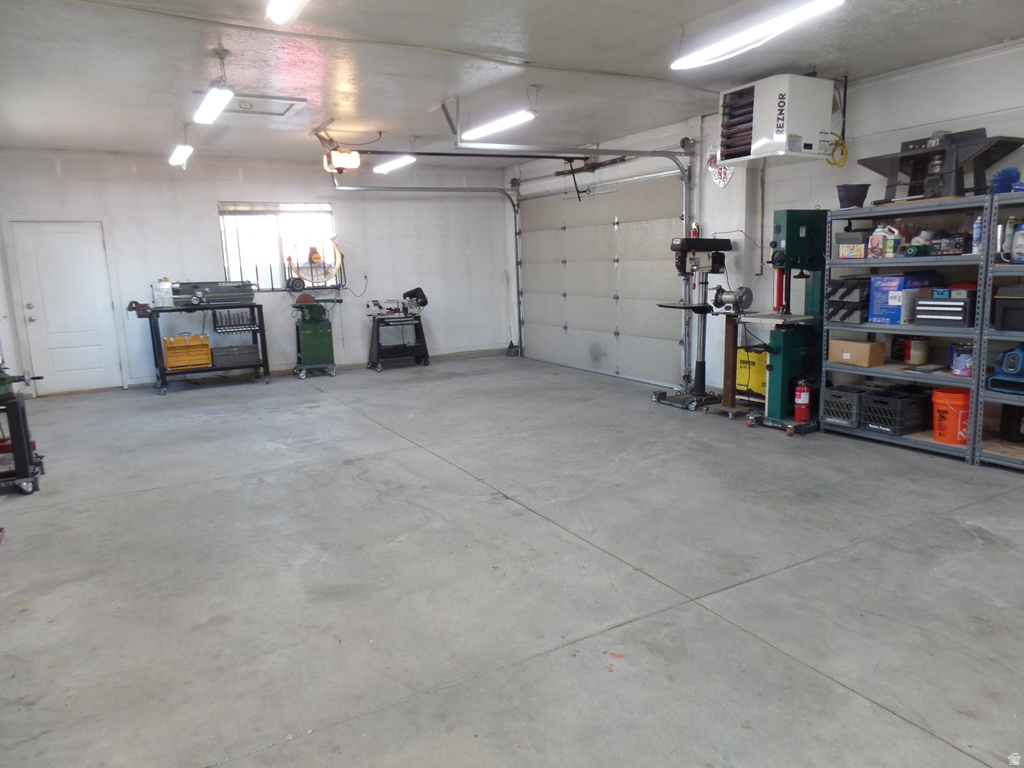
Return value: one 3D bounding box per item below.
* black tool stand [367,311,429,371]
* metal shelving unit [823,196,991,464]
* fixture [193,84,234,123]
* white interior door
[{"bbox_3d":[-1.685,-0.616,9.987,0.810,0.760,0.440,-8,12,-29],"label":"black tool stand"},{"bbox_3d":[3.148,-0.445,5.249,0.600,1.830,1.210,-8,11,-29],"label":"metal shelving unit"},{"bbox_3d":[-2.289,-2.117,5.202,0.150,0.065,1.210,-8,11,-29],"label":"fixture"},{"bbox_3d":[-5.314,-0.903,8.175,0.920,2.040,0.060,-8,11,-29],"label":"white interior door"}]

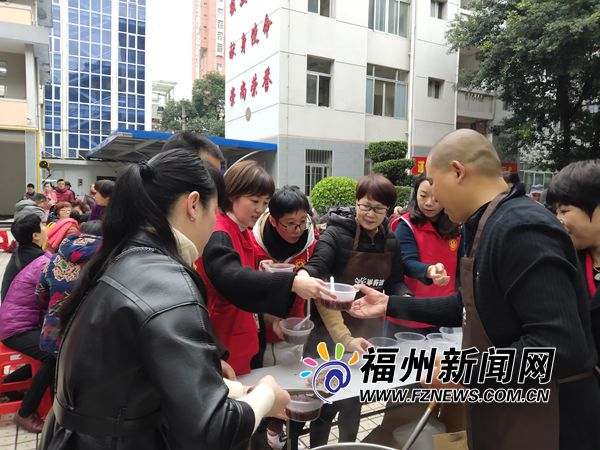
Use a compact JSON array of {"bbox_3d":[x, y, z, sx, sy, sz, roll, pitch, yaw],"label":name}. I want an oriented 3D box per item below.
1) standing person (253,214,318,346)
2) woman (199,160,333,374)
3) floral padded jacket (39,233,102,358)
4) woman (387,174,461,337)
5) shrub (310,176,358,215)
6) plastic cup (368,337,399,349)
[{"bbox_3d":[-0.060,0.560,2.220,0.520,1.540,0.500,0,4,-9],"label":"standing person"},{"bbox_3d":[-0.148,0.549,1.779,0.620,1.590,0.480,4,5,40],"label":"woman"},{"bbox_3d":[-1.360,0.450,2.800,0.540,0.740,0.450,1,4,0],"label":"floral padded jacket"},{"bbox_3d":[0.720,0.510,2.550,0.500,1.600,0.380,-1,4,-22],"label":"woman"},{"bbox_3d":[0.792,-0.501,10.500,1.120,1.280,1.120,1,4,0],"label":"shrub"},{"bbox_3d":[0.377,0.561,2.035,0.135,0.065,0.135,1,4,0],"label":"plastic cup"}]

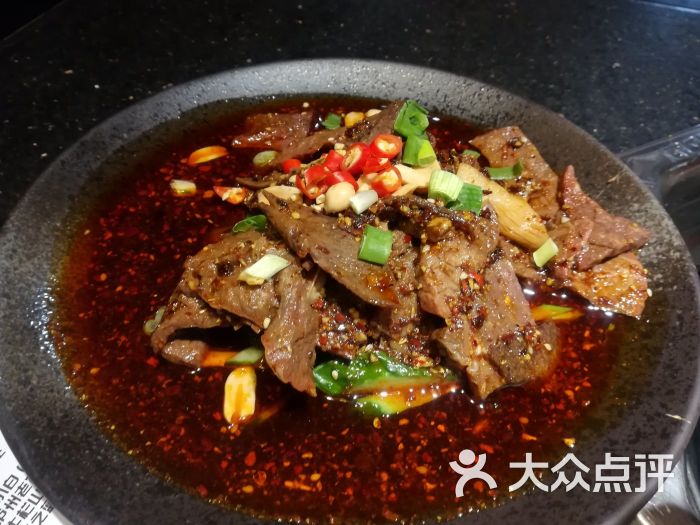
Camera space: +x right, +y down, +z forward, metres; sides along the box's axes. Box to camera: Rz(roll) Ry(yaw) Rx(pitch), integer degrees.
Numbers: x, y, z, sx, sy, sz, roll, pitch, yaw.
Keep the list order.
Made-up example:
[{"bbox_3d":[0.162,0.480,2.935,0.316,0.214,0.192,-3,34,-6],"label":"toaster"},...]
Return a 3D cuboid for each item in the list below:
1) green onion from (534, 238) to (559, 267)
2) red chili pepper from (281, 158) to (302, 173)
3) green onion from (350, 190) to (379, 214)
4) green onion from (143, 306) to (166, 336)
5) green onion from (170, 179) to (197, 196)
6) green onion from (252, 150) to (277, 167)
[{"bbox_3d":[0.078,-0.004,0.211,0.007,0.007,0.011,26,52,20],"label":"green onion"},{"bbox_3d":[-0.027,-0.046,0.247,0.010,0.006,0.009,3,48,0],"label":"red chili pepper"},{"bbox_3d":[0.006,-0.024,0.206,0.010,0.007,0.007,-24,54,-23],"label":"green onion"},{"bbox_3d":[-0.073,0.022,0.195,0.006,0.006,0.012,20,51,13],"label":"green onion"},{"bbox_3d":[-0.078,-0.035,0.245,0.011,0.007,0.007,8,49,3],"label":"green onion"},{"bbox_3d":[-0.042,-0.051,0.257,0.011,0.004,0.009,3,48,0],"label":"green onion"}]

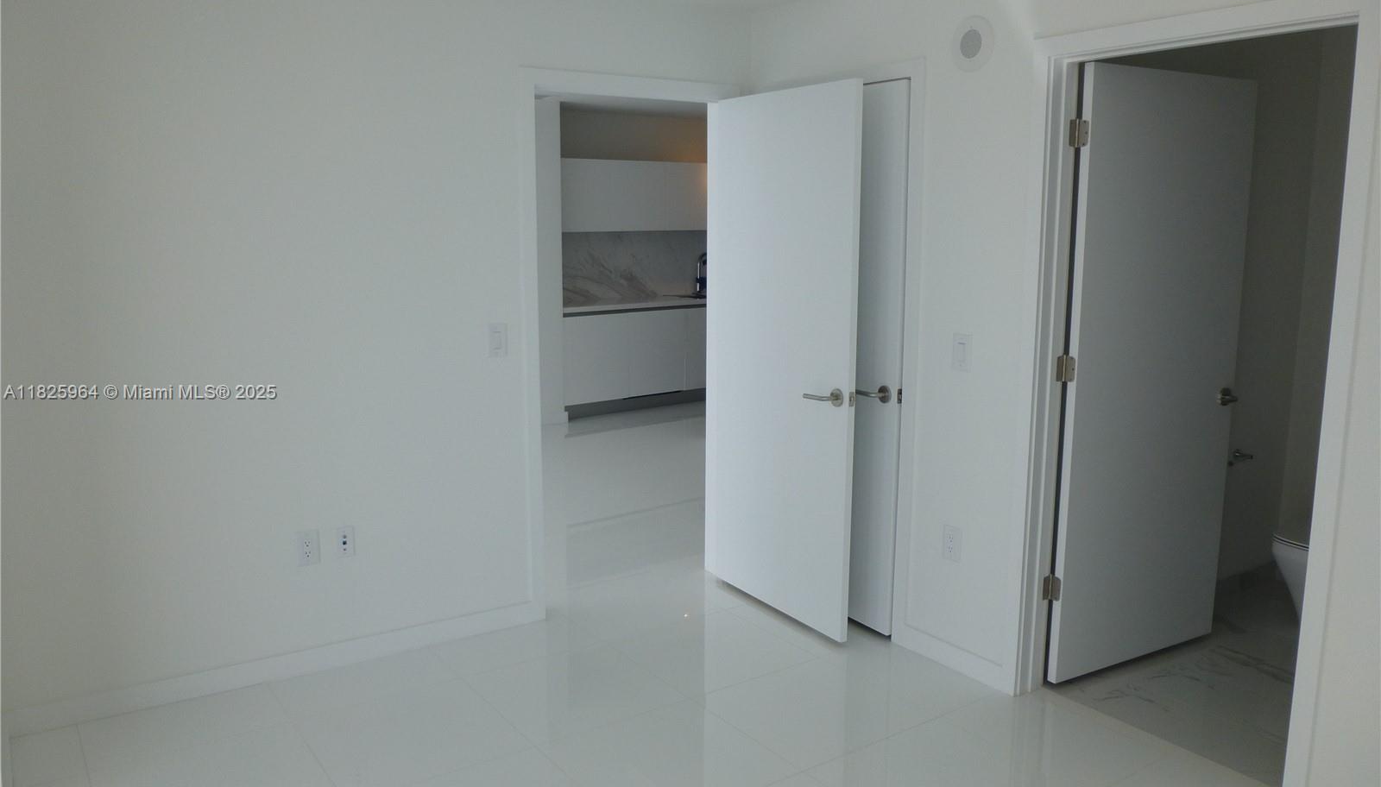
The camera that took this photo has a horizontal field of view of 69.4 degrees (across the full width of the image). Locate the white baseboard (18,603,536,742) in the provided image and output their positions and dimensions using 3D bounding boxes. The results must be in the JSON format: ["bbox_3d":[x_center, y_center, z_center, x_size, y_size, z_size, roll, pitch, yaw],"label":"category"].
[{"bbox_3d":[-1.348,0.951,3.556,1.803,0.090,0.017,-6,11,-32],"label":"white baseboard"}]

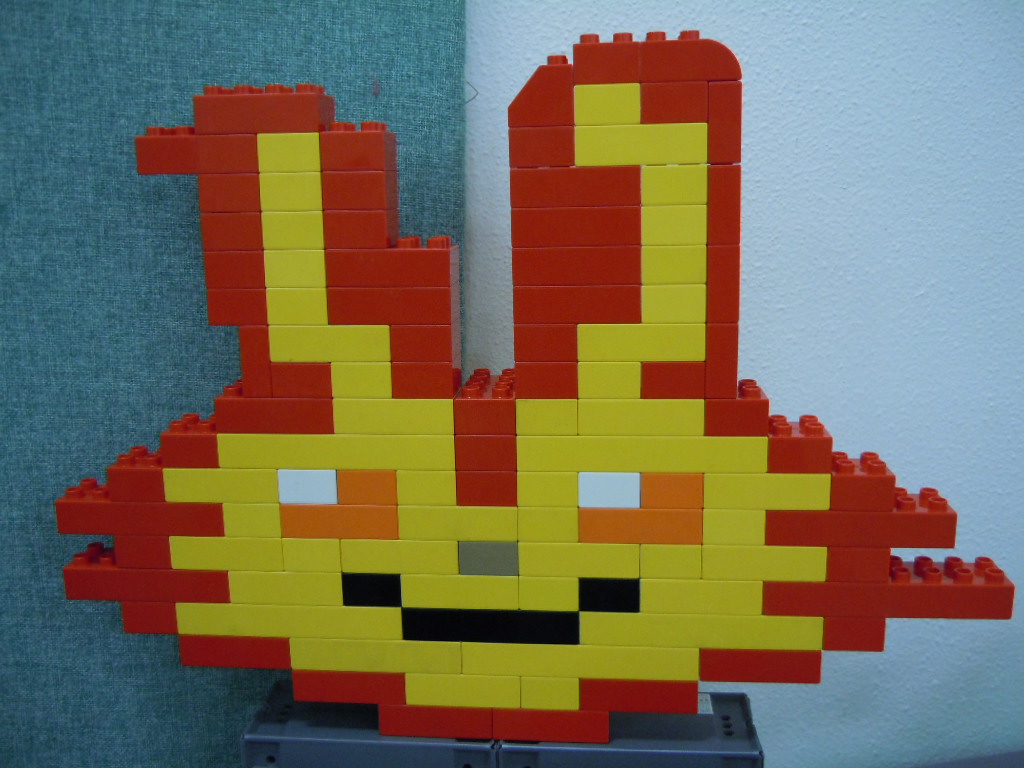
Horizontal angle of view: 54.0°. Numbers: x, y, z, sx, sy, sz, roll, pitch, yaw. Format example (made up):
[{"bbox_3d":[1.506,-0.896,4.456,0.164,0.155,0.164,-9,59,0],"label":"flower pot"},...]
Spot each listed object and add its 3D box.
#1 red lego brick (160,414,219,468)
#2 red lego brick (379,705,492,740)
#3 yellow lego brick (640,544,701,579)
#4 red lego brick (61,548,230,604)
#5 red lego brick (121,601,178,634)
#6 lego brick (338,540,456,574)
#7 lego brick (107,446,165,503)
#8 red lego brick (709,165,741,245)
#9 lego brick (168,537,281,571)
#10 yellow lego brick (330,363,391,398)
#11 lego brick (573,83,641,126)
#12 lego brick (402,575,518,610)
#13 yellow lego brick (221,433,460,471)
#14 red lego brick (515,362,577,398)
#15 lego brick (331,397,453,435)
[{"bbox_3d":[-0.171,0.032,0.557,0.032,0.024,0.032,0,11,5],"label":"red lego brick"},{"bbox_3d":[-0.041,0.184,0.575,0.064,0.021,0.032,0,11,5],"label":"red lego brick"},{"bbox_3d":[0.084,0.089,0.541,0.032,0.020,0.032,0,11,5],"label":"yellow lego brick"},{"bbox_3d":[-0.201,0.106,0.572,0.096,0.024,0.032,0,11,6],"label":"red lego brick"},{"bbox_3d":[-0.200,0.127,0.576,0.032,0.020,0.032,0,11,5],"label":"red lego brick"},{"bbox_3d":[-0.059,0.088,0.554,0.064,0.023,0.032,0,11,6],"label":"lego brick"},{"bbox_3d":[-0.203,0.050,0.561,0.032,0.024,0.032,0,11,6],"label":"lego brick"},{"bbox_3d":[0.105,-0.091,0.502,0.016,0.041,0.032,0,11,7],"label":"red lego brick"},{"bbox_3d":[-0.154,0.089,0.566,0.064,0.021,0.032,0,11,5],"label":"lego brick"},{"bbox_3d":[-0.077,-0.006,0.539,0.032,0.021,0.032,0,11,5],"label":"yellow lego brick"},{"bbox_3d":[0.047,-0.139,0.500,0.032,0.021,0.032,0,11,6],"label":"lego brick"},{"bbox_3d":[-0.026,0.107,0.554,0.064,0.021,0.032,0,11,6],"label":"lego brick"},{"bbox_3d":[-0.091,0.033,0.549,0.128,0.021,0.032,0,11,5],"label":"yellow lego brick"},{"bbox_3d":[0.019,-0.005,0.528,0.032,0.021,0.032,0,10,6],"label":"red lego brick"},{"bbox_3d":[-0.060,0.014,0.542,0.064,0.021,0.032,0,11,5],"label":"lego brick"}]

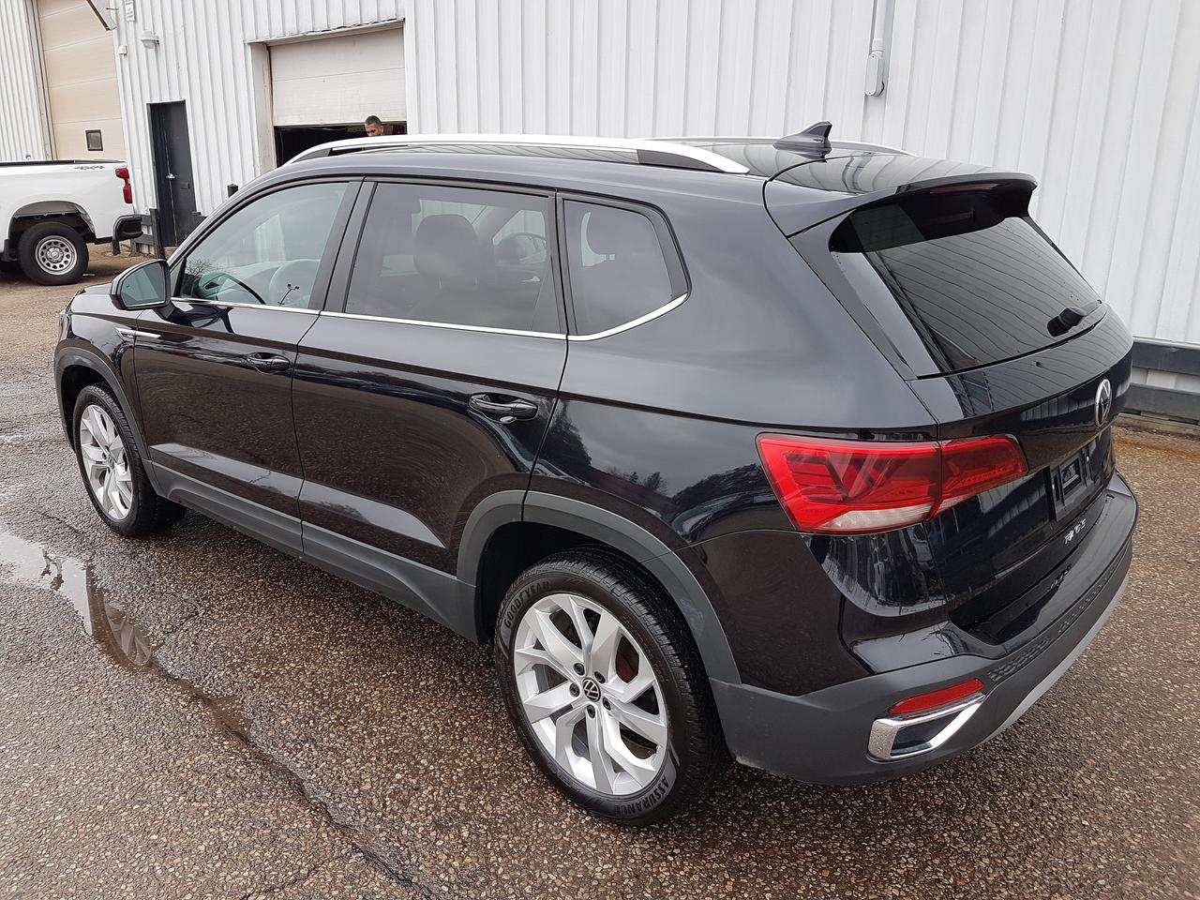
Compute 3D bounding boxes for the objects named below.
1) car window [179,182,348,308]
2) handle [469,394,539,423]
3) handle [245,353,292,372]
[{"bbox_3d":[-1.150,-0.683,2.974,0.890,0.430,0.050,14,0,38],"label":"car window"},{"bbox_3d":[-0.223,-0.095,2.090,0.213,0.053,0.052,14,14,37],"label":"handle"},{"bbox_3d":[-1.006,-0.271,2.736,0.220,0.053,0.052,15,14,38],"label":"handle"}]

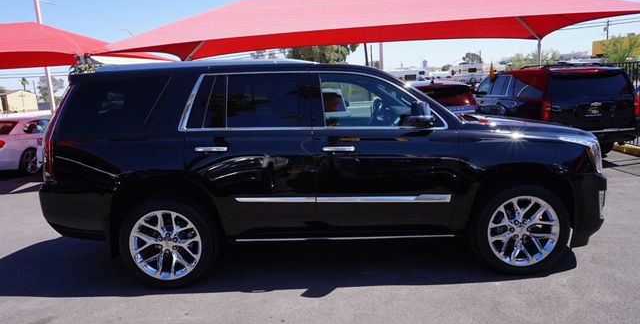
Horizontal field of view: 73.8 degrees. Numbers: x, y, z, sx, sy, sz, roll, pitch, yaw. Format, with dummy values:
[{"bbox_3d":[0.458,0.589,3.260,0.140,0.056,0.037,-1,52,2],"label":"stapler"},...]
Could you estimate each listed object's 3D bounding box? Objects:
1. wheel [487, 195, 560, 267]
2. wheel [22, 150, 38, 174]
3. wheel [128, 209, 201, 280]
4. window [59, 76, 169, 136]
[{"bbox_3d":[1.720,0.585,3.600,0.600,0.600,0.220,-3,9,0],"label":"wheel"},{"bbox_3d":[-6.858,-0.001,10.000,0.200,0.550,0.550,-3,9,0],"label":"wheel"},{"bbox_3d":[-1.299,0.701,3.596,0.600,0.600,0.220,-3,9,0],"label":"wheel"},{"bbox_3d":[-1.690,-0.458,3.489,0.900,0.470,0.160,0,9,0],"label":"window"}]

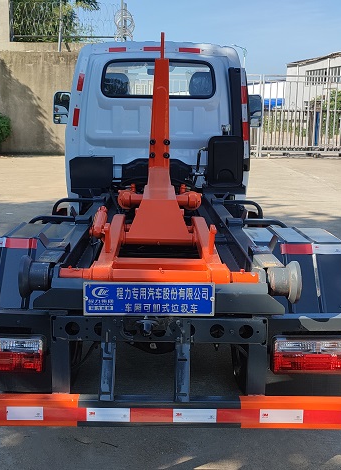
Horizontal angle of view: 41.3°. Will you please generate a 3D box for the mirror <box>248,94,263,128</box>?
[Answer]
[{"bbox_3d":[0.871,-1.298,4.750,0.190,0.330,0.110,1,11,-1],"label":"mirror"}]

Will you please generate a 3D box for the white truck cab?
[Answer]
[{"bbox_3d":[-0.108,-1.022,4.705,1.850,1.592,1.550,1,11,-1],"label":"white truck cab"}]

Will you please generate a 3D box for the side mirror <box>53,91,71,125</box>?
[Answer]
[{"bbox_3d":[-1.121,-1.321,4.720,0.190,0.330,0.110,1,11,-1],"label":"side mirror"}]

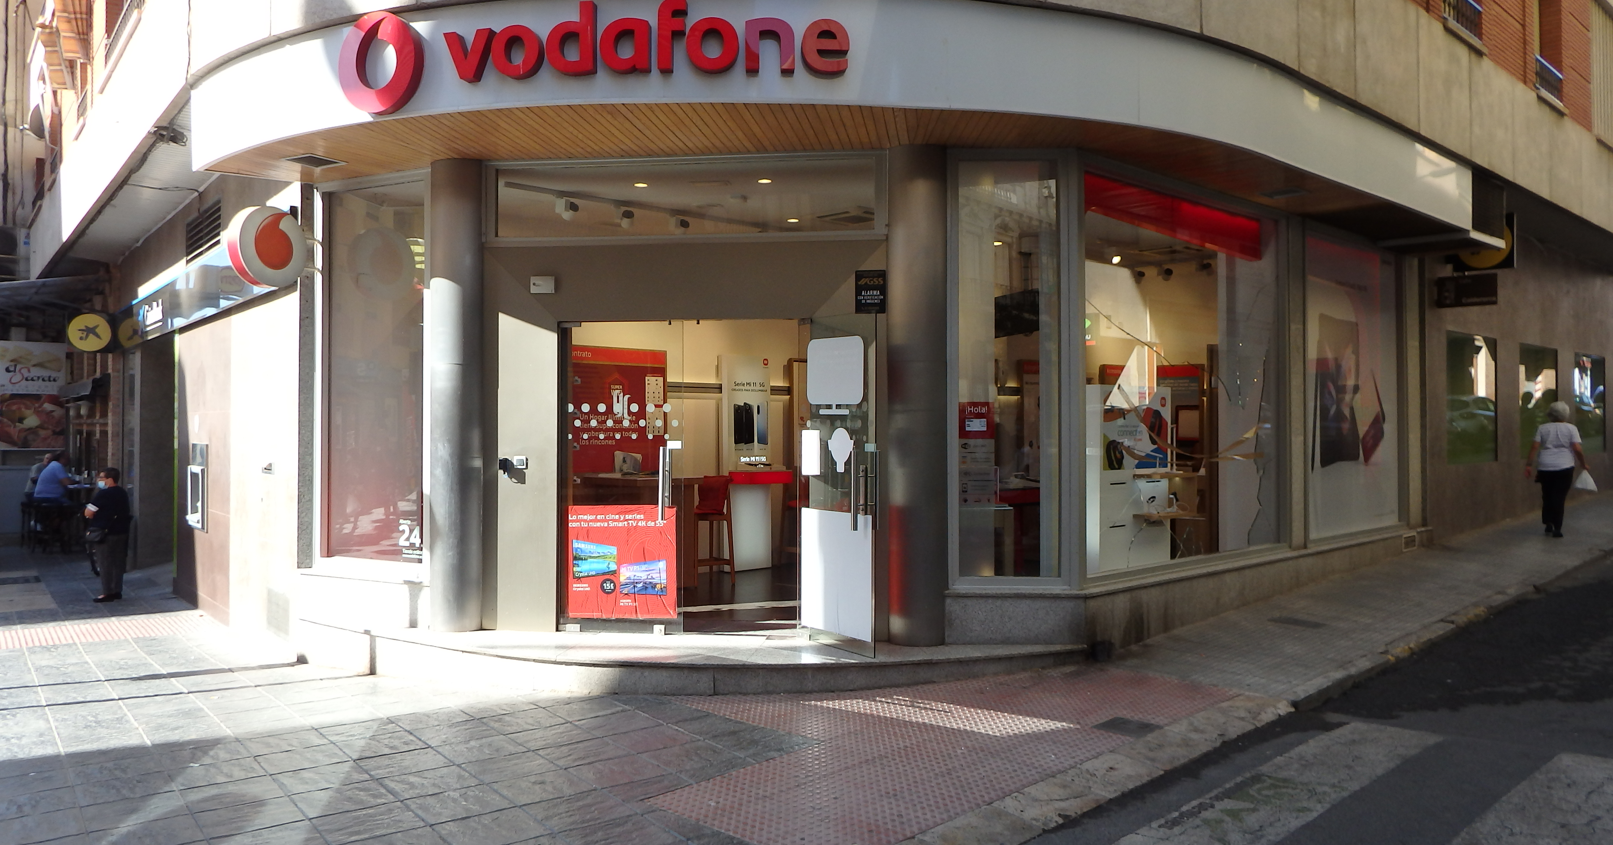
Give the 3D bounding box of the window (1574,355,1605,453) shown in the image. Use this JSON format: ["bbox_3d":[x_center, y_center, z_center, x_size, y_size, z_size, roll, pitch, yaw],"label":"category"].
[{"bbox_3d":[12.360,-0.284,17.600,1.950,1.520,0.100,0,0,-44],"label":"window"}]

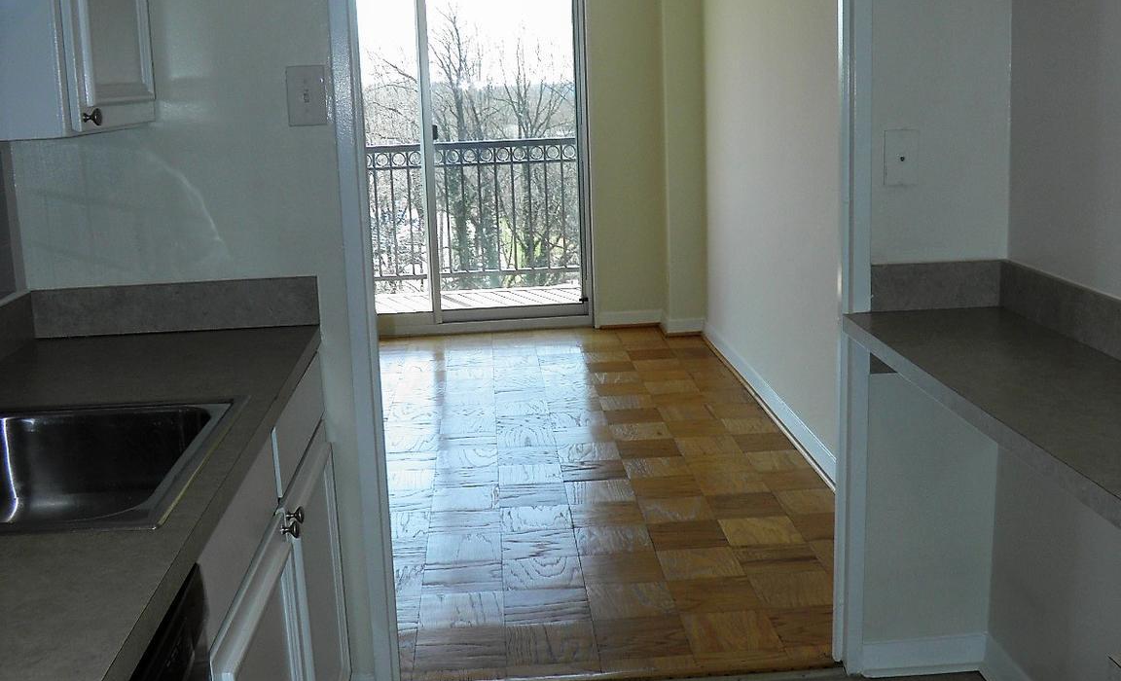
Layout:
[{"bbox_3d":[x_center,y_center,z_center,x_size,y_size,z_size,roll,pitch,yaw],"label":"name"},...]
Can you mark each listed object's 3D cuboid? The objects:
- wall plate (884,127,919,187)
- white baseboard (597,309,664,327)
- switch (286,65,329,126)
[{"bbox_3d":[0.729,-0.389,2.578,0.075,0.117,0.008,-3,12,-3],"label":"wall plate"},{"bbox_3d":[0.410,-0.125,6.973,0.378,0.092,0.016,-3,12,-3],"label":"white baseboard"},{"bbox_3d":[-0.520,-0.501,2.481,0.077,0.119,0.014,-3,12,-3],"label":"switch"}]

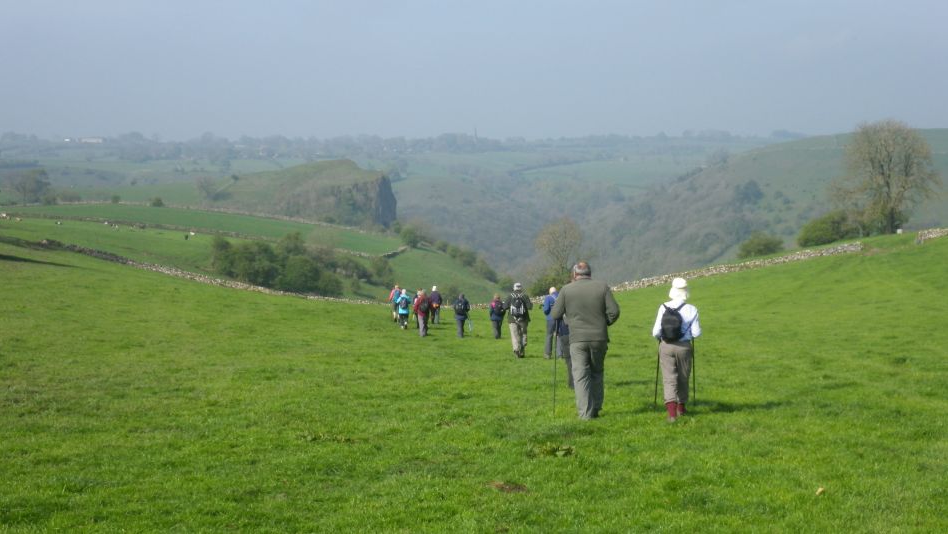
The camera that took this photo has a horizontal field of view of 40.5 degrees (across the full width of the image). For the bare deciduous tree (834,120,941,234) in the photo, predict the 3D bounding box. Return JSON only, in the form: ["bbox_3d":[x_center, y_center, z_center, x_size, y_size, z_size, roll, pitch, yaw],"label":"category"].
[{"bbox_3d":[50.018,-10.830,155.000,12.790,13.820,12.000,0,6,0],"label":"bare deciduous tree"}]

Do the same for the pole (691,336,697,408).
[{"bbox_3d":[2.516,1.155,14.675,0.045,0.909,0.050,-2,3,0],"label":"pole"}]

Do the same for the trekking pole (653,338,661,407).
[{"bbox_3d":[2.103,1.163,14.675,0.045,0.927,0.050,4,3,0],"label":"trekking pole"}]

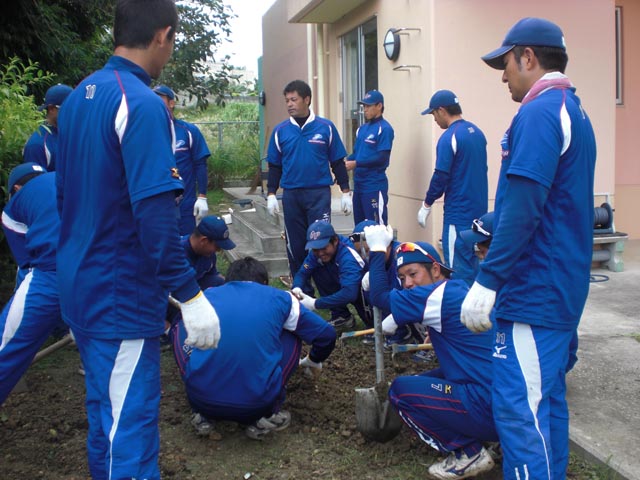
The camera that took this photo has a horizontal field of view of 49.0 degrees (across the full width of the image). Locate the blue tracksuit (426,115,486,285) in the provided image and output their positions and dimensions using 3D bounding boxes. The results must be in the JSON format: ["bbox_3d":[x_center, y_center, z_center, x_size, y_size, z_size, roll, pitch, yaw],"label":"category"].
[{"bbox_3d":[0.936,-0.100,4.783,0.320,1.400,0.460,5,10,36],"label":"blue tracksuit"}]

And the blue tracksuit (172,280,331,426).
[{"bbox_3d":[-0.299,0.482,3.164,0.700,0.620,0.640,-1,8,2],"label":"blue tracksuit"}]

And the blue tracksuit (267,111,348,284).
[{"bbox_3d":[-0.090,-0.304,5.280,0.600,1.380,0.310,1,9,16],"label":"blue tracksuit"}]

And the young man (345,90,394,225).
[{"bbox_3d":[0.430,-0.444,6.050,0.460,1.720,0.370,7,12,43],"label":"young man"}]

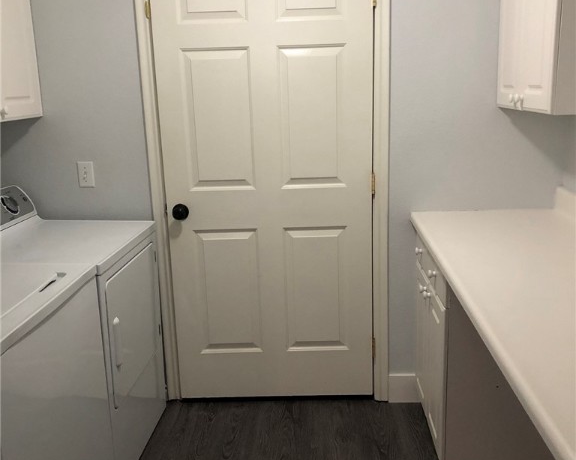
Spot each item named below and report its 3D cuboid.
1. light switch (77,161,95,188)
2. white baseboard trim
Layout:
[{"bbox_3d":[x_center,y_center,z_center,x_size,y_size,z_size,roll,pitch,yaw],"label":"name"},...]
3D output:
[{"bbox_3d":[-0.886,-0.242,2.733,0.071,0.116,0.010,-1,14,3],"label":"light switch"},{"bbox_3d":[0.551,0.739,2.905,0.152,0.149,0.018,-1,14,3],"label":"white baseboard trim"}]

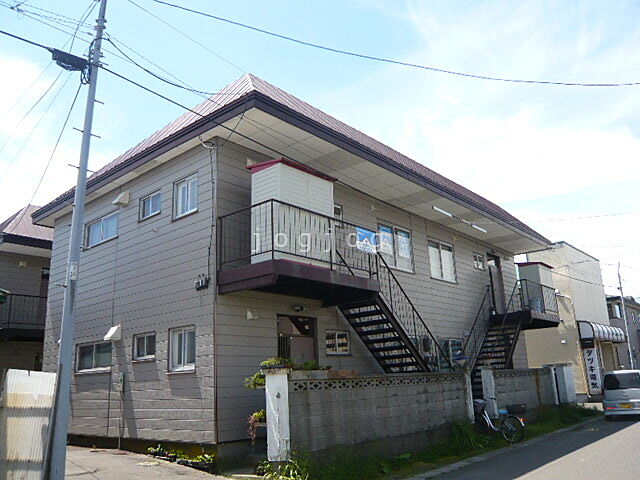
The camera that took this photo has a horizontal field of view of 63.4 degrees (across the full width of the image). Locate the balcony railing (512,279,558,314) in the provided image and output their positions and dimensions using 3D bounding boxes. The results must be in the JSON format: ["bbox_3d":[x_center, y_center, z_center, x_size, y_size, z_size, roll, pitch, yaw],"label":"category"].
[{"bbox_3d":[8.636,2.328,20.323,0.420,1.140,3.450,-15,-19,39],"label":"balcony railing"}]

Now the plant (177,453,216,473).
[{"bbox_3d":[-2.252,4.030,9.405,0.980,0.280,0.240,-15,-19,39],"label":"plant"}]

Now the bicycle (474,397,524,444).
[{"bbox_3d":[4.587,4.771,13.709,0.550,1.040,1.760,8,-18,-35],"label":"bicycle"}]

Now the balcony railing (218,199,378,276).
[{"bbox_3d":[-0.314,0.241,10.861,1.500,1.120,3.310,-15,-19,39],"label":"balcony railing"}]

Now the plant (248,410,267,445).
[{"bbox_3d":[-1.006,3.152,8.750,0.360,0.580,0.380,-15,-19,39],"label":"plant"}]

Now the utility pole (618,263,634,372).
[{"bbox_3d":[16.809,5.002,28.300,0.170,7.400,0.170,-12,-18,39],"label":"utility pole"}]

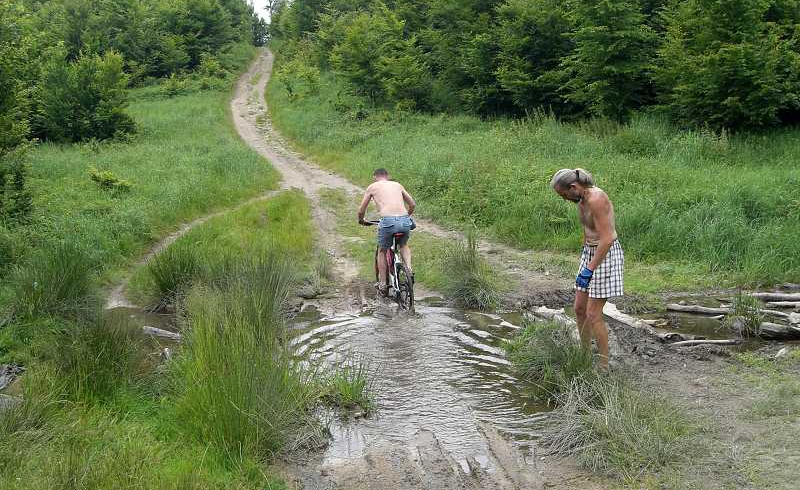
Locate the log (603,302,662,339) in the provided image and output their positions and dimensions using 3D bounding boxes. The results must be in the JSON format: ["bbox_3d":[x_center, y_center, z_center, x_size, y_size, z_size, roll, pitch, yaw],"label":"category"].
[{"bbox_3d":[2.511,0.815,9.550,0.150,0.140,0.948,-1,10,-15],"label":"log"}]

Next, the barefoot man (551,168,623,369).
[{"bbox_3d":[1.516,0.218,7.100,0.540,1.670,0.480,-1,4,-18],"label":"barefoot man"}]

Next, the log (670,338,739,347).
[{"bbox_3d":[3.047,0.984,8.750,0.735,0.050,0.060,-1,4,-16],"label":"log"}]

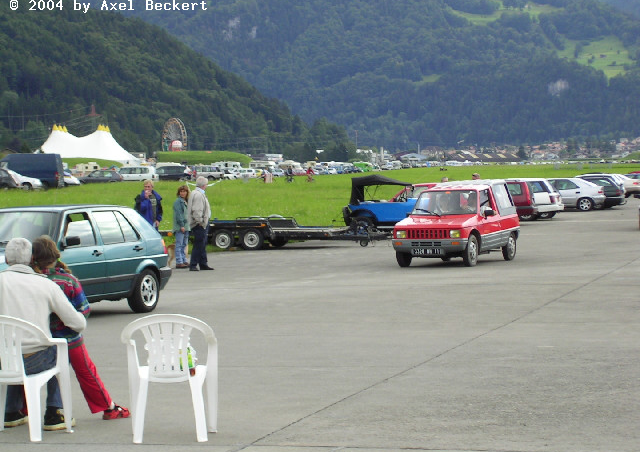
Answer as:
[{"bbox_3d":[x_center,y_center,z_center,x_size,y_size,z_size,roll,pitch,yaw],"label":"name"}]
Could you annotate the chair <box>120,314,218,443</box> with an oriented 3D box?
[{"bbox_3d":[-0.967,0.958,12.870,0.590,0.810,0.550,0,2,-3],"label":"chair"}]

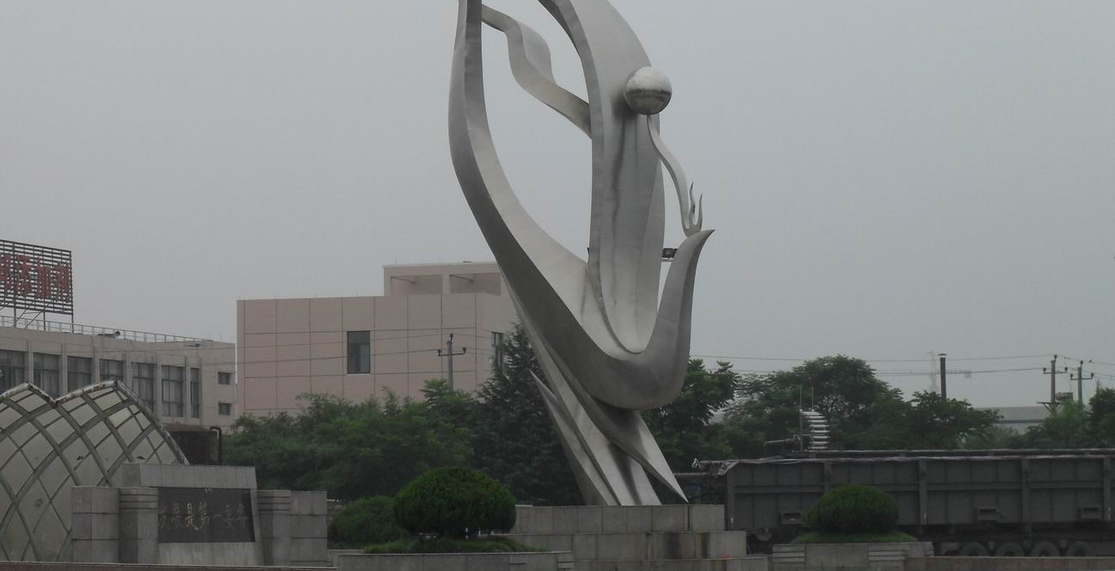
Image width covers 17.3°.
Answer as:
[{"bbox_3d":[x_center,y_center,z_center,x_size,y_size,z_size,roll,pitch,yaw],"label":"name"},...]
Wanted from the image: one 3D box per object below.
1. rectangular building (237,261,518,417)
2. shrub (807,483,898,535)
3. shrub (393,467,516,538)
[{"bbox_3d":[-7.661,6.992,190.569,13.110,15.016,15.000,-2,-4,17],"label":"rectangular building"},{"bbox_3d":[8.002,6.066,99.500,2.478,1.393,2.478,-2,-4,17],"label":"shrub"},{"bbox_3d":[-2.099,4.439,75.000,2.509,1.459,2.509,-1,-4,0],"label":"shrub"}]

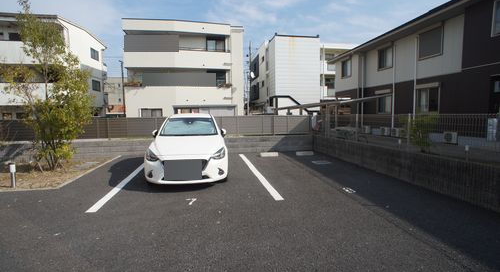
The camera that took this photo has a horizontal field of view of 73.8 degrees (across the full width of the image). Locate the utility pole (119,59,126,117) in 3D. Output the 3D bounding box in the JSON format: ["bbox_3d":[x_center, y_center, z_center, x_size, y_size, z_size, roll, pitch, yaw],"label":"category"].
[{"bbox_3d":[-11.414,-3.503,29.770,0.400,6.400,0.250,-1,4,-11],"label":"utility pole"}]

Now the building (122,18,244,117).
[{"bbox_3d":[-6.179,-4.953,31.778,9.900,9.200,9.500,-2,4,-13],"label":"building"}]

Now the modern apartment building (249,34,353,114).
[{"bbox_3d":[6.579,-5.544,38.202,10.800,8.700,14.000,-1,4,-8],"label":"modern apartment building"}]

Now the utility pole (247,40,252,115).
[{"bbox_3d":[-0.076,-6.404,40.627,0.400,10.400,0.400,-1,4,-7],"label":"utility pole"}]

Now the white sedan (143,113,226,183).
[{"bbox_3d":[-1.477,0.199,8.307,1.730,1.500,4.060,-1,4,-7],"label":"white sedan"}]

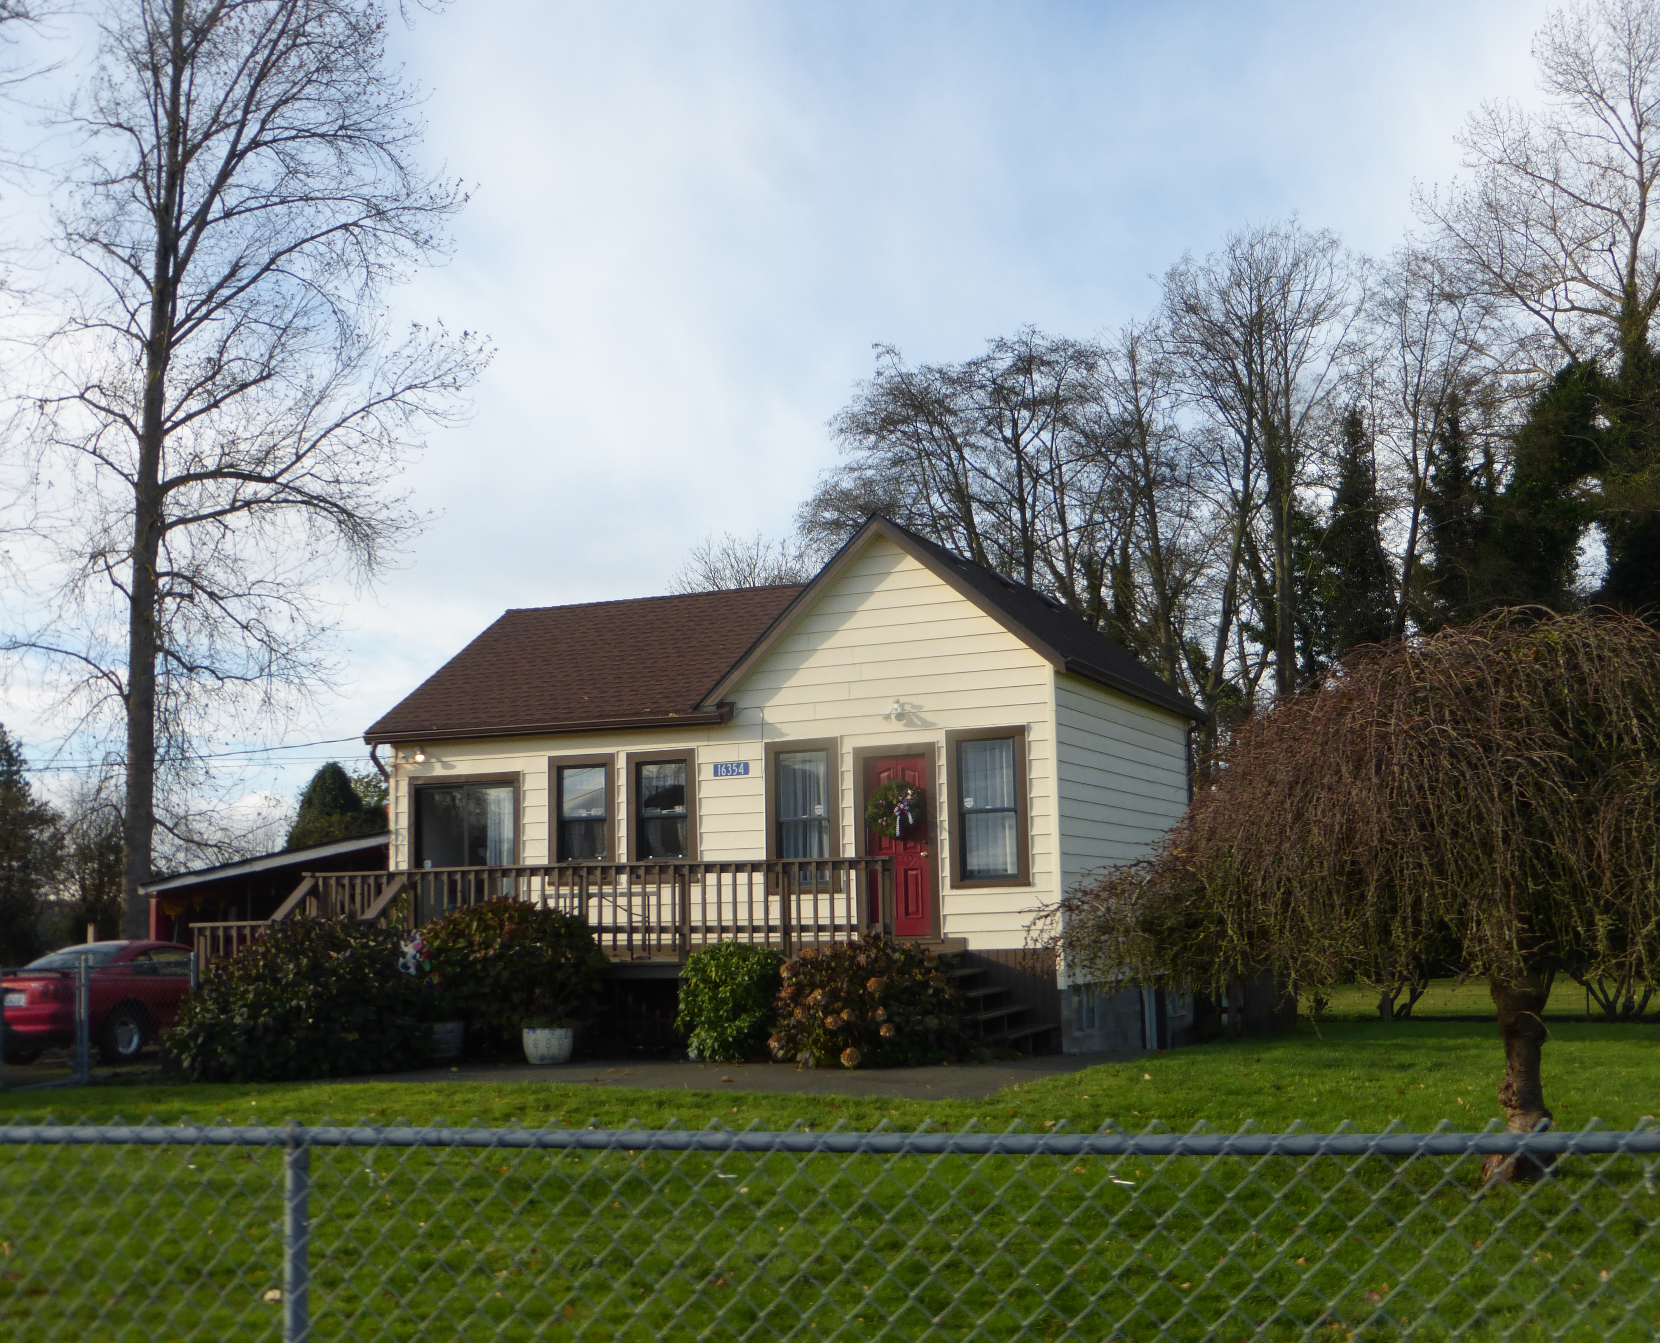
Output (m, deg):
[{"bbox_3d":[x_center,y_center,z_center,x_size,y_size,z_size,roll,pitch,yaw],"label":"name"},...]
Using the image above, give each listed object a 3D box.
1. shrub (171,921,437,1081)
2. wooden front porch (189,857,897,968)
[{"bbox_3d":[-5.335,3.329,20.300,2.550,1.620,1.900,-4,-8,23],"label":"shrub"},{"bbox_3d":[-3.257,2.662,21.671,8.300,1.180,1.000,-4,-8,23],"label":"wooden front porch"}]

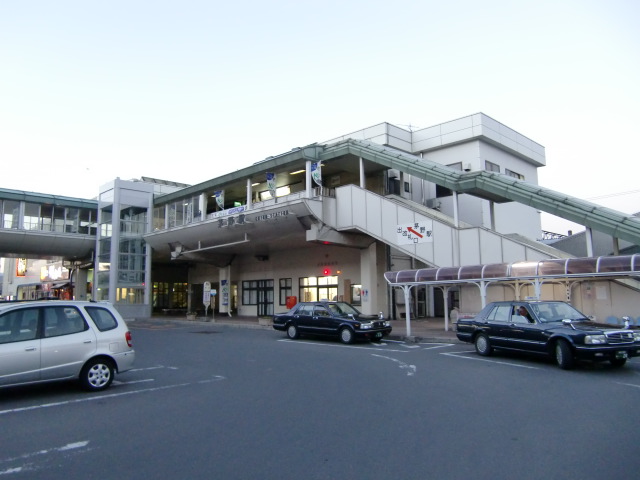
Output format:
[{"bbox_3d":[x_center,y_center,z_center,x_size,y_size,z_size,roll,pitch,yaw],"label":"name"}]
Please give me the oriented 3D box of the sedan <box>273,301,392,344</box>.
[{"bbox_3d":[0.378,2.975,19.120,4.700,1.460,1.710,-7,-9,44],"label":"sedan"}]

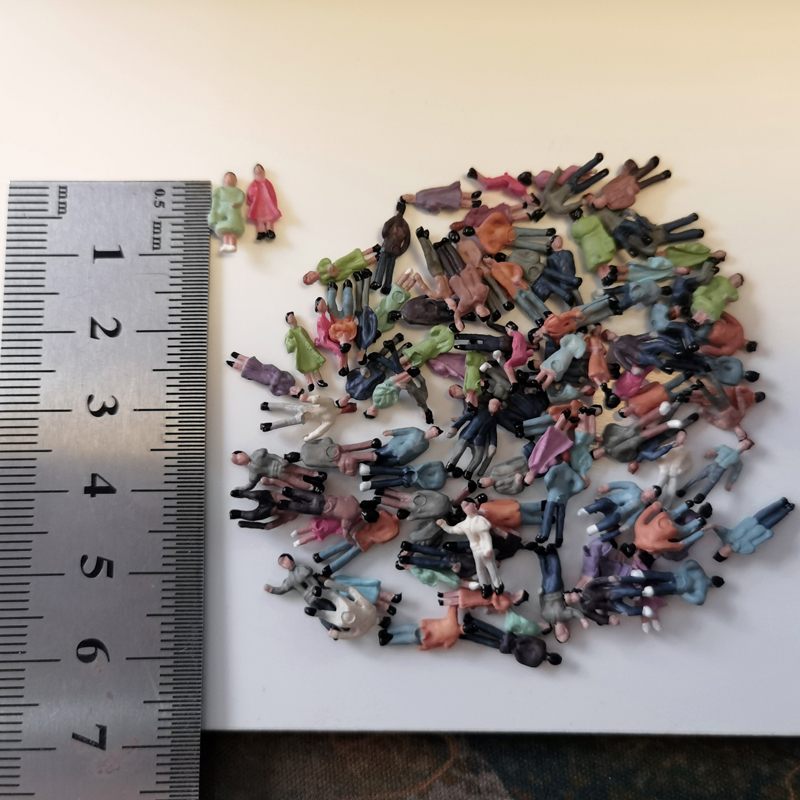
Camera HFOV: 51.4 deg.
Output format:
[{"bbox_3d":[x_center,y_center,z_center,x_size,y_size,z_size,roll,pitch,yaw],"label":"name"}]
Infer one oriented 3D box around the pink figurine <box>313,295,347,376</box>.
[{"bbox_3d":[-0.009,-0.008,0.105,0.004,0.003,0.010,-6,80,30],"label":"pink figurine"}]

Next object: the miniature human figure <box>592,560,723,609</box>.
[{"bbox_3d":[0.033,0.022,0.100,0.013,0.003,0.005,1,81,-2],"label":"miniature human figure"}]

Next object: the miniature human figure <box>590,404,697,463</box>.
[{"bbox_3d":[0.029,0.004,0.102,0.012,0.003,0.005,-26,83,-5],"label":"miniature human figure"}]

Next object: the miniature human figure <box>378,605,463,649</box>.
[{"bbox_3d":[0.003,0.027,0.100,0.012,0.003,0.005,-5,82,-2],"label":"miniature human figure"}]

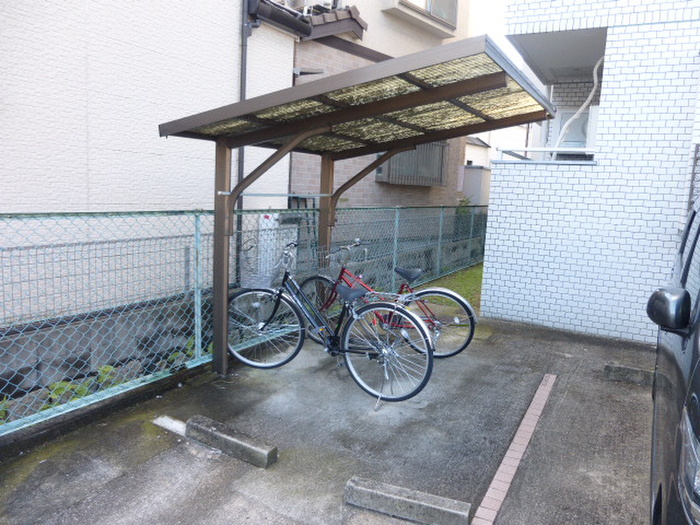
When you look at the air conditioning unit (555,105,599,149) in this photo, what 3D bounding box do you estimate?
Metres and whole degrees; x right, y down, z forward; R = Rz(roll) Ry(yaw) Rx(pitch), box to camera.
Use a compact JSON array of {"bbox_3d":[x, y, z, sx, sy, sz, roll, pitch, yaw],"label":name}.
[{"bbox_3d":[3.254,-1.865,7.159,0.740,0.610,0.300,7,9,29],"label":"air conditioning unit"}]

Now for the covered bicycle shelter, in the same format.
[{"bbox_3d":[0.174,-0.209,4.062,2.259,2.230,2.263,7,9,29],"label":"covered bicycle shelter"}]

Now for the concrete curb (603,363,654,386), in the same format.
[{"bbox_3d":[2.423,0.936,4.163,0.600,0.123,0.120,5,8,16],"label":"concrete curb"}]

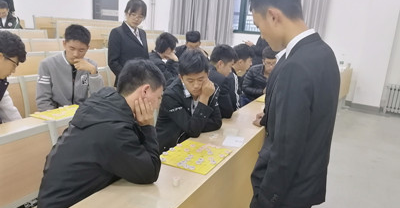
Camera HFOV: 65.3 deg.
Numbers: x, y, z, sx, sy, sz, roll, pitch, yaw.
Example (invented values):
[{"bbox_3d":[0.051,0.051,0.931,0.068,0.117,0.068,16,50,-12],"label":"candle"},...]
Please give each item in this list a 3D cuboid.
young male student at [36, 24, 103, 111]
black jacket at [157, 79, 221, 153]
[{"bbox_3d":[-0.889,0.059,2.279,0.510,1.220,0.660,-6,17,-35],"label":"young male student"},{"bbox_3d":[-0.087,0.110,2.007,0.460,0.560,0.440,-5,16,-31],"label":"black jacket"}]

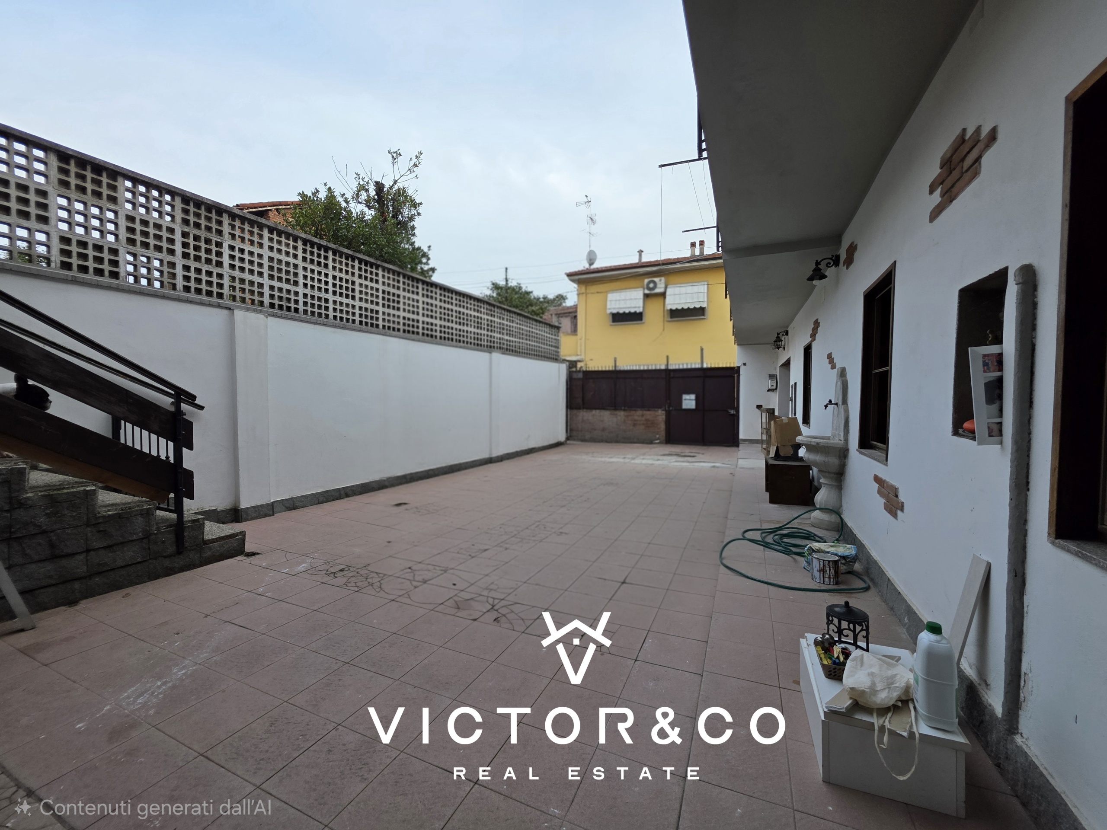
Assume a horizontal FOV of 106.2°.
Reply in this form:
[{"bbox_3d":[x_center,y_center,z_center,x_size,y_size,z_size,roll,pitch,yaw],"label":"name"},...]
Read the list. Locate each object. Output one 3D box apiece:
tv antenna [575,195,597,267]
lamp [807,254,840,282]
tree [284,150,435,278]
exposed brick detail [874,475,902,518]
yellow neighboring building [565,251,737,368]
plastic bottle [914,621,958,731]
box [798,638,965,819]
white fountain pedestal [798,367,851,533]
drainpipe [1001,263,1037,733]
[{"bbox_3d":[1.489,-7.950,17.900,0.950,3.050,0.850,1,3,25],"label":"tv antenna"},{"bbox_3d":[2.755,-1.498,4.235,0.265,0.295,0.190,1,3,25],"label":"lamp"},{"bbox_3d":[-3.972,-2.265,8.573,2.950,6.400,2.950,1,3,25],"label":"tree"},{"bbox_3d":[2.082,0.508,2.600,0.030,0.190,0.615,1,3,25],"label":"exposed brick detail"},{"bbox_3d":[6.273,-3.165,19.043,8.000,7.500,8.000,1,3,28],"label":"yellow neighboring building"},{"bbox_3d":[1.262,0.841,1.385,0.096,0.284,0.165,1,3,25],"label":"plastic bottle"},{"bbox_3d":[1.179,1.098,1.551,0.367,0.243,0.490,1,3,23],"label":"box"},{"bbox_3d":[2.583,0.332,4.077,0.370,1.545,0.660,1,3,25],"label":"white fountain pedestal"},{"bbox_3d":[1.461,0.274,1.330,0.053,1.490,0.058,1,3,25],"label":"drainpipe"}]

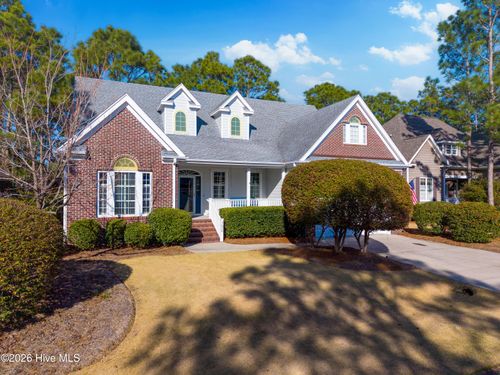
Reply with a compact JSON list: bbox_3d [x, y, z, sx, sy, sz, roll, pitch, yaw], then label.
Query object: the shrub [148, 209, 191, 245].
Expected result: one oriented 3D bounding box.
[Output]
[{"bbox_3d":[-3.300,1.616,14.300,1.700,1.530,1.600,0,-1,-24],"label":"shrub"}]

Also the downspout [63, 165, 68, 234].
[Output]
[{"bbox_3d":[-7.255,0.521,13.631,0.110,2.870,0.100,0,-1,-24],"label":"downspout"}]

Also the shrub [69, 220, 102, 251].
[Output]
[{"bbox_3d":[-6.144,1.703,12.950,1.250,1.140,1.250,0,-1,-24],"label":"shrub"}]

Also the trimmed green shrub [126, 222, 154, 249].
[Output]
[{"bbox_3d":[-4.287,1.837,13.450,1.150,1.020,1.150,0,-1,-24],"label":"trimmed green shrub"}]

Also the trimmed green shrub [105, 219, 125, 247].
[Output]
[{"bbox_3d":[-5.198,1.739,13.400,0.950,1.120,1.000,0,-1,-24],"label":"trimmed green shrub"}]

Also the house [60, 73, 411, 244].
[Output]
[{"bbox_3d":[-1.783,-1.893,22.753,17.900,9.050,14.000,0,-1,-24],"label":"house"}]

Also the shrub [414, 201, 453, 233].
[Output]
[{"bbox_3d":[10.586,1.782,20.000,2.400,1.800,2.200,0,-1,-24],"label":"shrub"}]

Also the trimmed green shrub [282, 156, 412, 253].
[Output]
[{"bbox_3d":[3.853,0.674,13.700,4.900,3.600,4.000,-1,-1,16],"label":"trimmed green shrub"}]

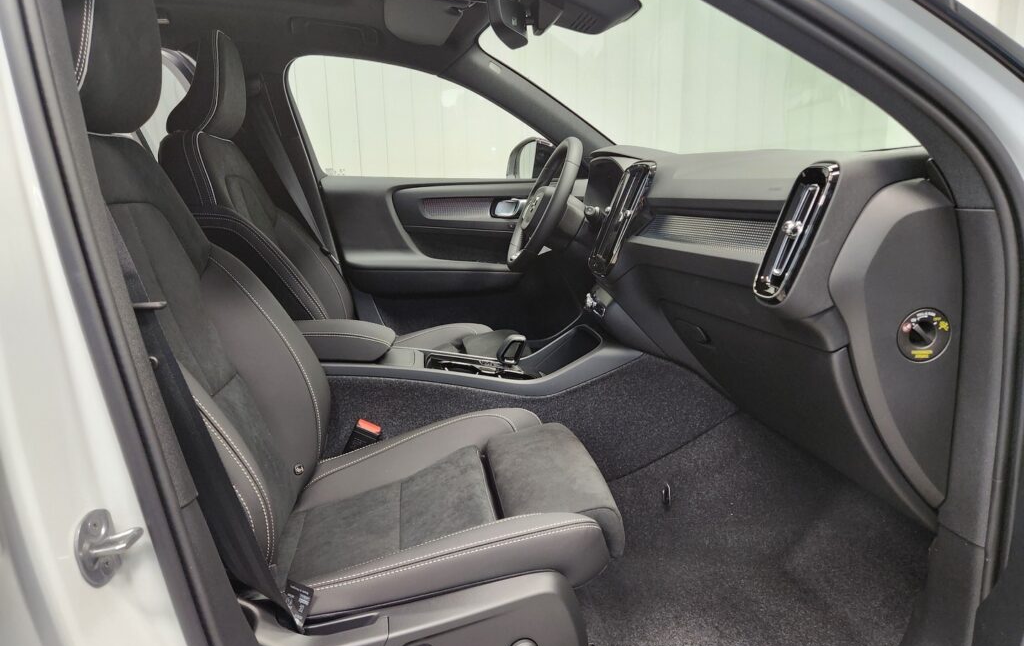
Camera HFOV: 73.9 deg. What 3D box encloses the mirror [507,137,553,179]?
[{"bbox_3d":[0.083,-0.555,2.356,0.130,0.170,0.230,-7,15,-21],"label":"mirror"}]

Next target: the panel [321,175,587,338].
[{"bbox_3d":[-0.107,-0.162,2.189,0.920,0.640,0.130,-4,15,-10],"label":"panel"}]

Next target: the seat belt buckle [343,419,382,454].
[{"bbox_3d":[-0.315,0.255,1.415,0.058,0.090,0.030,23,9,-15],"label":"seat belt buckle"}]

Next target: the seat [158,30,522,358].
[{"bbox_3d":[-0.384,-0.163,1.792,0.880,1.100,0.540,-4,15,-10],"label":"seat"}]

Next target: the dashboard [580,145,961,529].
[{"bbox_3d":[0.406,-0.135,1.559,0.510,0.550,1.430,-4,15,-10],"label":"dashboard"}]

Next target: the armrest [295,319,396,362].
[{"bbox_3d":[-0.399,0.040,1.460,0.290,0.068,0.190,-4,15,-10],"label":"armrest"}]

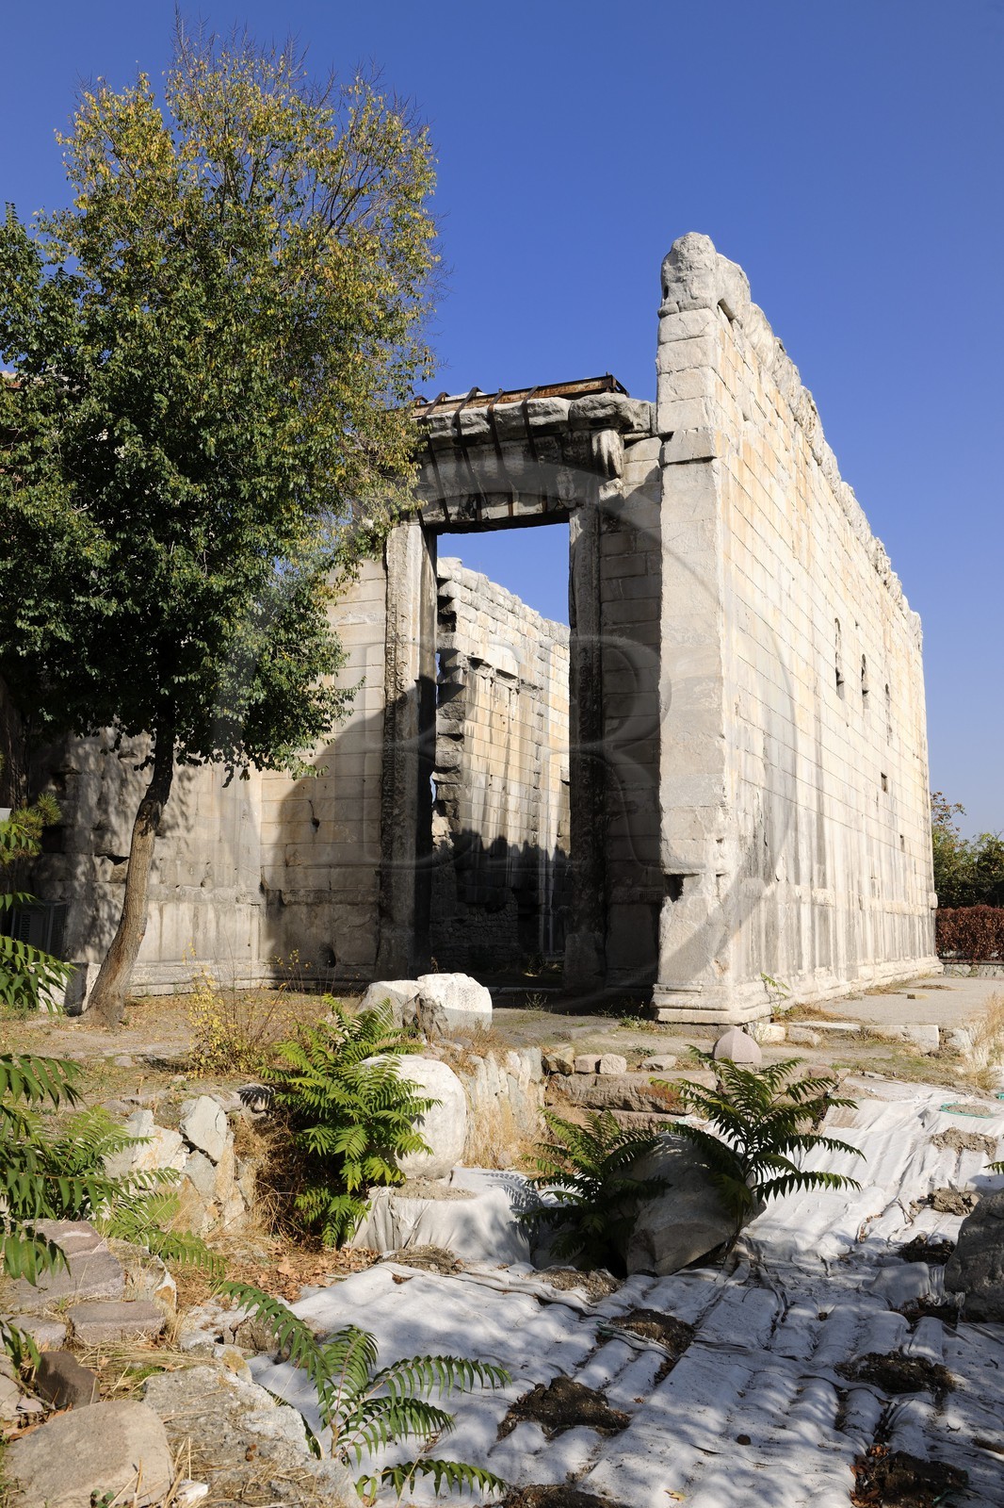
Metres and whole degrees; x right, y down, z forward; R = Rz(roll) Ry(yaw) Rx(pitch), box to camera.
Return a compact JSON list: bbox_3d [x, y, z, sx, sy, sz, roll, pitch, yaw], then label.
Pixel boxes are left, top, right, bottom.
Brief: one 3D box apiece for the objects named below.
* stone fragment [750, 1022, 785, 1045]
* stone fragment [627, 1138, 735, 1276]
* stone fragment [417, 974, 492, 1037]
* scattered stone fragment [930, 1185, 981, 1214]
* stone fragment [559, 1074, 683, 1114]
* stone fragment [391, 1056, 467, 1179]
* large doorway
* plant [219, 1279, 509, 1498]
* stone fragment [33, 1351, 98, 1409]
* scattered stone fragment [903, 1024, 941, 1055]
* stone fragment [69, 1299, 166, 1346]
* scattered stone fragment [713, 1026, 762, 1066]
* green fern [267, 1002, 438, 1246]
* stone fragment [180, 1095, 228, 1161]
[{"bbox_3d":[3.725,3.926,18.800,0.480,0.290,0.380,-1,-8,11],"label":"stone fragment"},{"bbox_3d":[1.506,3.657,10.846,1.050,0.980,0.850,2,-7,-20],"label":"stone fragment"},{"bbox_3d":[-0.578,3.013,16.100,0.905,0.739,0.700,1,-8,-2],"label":"stone fragment"},{"bbox_3d":[3.857,3.814,11.431,0.460,0.180,0.350,0,-7,0],"label":"scattered stone fragment"},{"bbox_3d":[1.249,3.571,14.078,1.400,0.340,0.500,-3,-7,25],"label":"stone fragment"},{"bbox_3d":[-0.690,2.928,10.900,0.840,0.950,0.800,1,-8,-3],"label":"stone fragment"},{"bbox_3d":[-0.050,-0.055,26.283,3.216,9.060,0.660,-3,-8,23],"label":"large doorway"},{"bbox_3d":[-0.560,2.552,5.450,1.080,0.620,0.850,1,-8,-5],"label":"plant"},{"bbox_3d":[-1.800,2.582,5.535,0.260,0.190,0.200,2,-7,-15],"label":"stone fragment"},{"bbox_3d":[5.898,3.992,18.800,0.500,0.400,0.420,-2,-8,17],"label":"scattered stone fragment"},{"bbox_3d":[-1.724,2.535,6.000,0.400,0.130,0.300,2,-8,-15],"label":"stone fragment"},{"bbox_3d":[2.587,3.230,14.723,0.540,0.420,0.540,0,-7,0],"label":"scattered stone fragment"},{"bbox_3d":[-1.132,2.775,10.300,1.250,1.750,1.200,1,-8,-6],"label":"green fern"},{"bbox_3d":[-2.757,3.473,12.400,0.430,0.600,0.300,2,-8,-12],"label":"stone fragment"}]

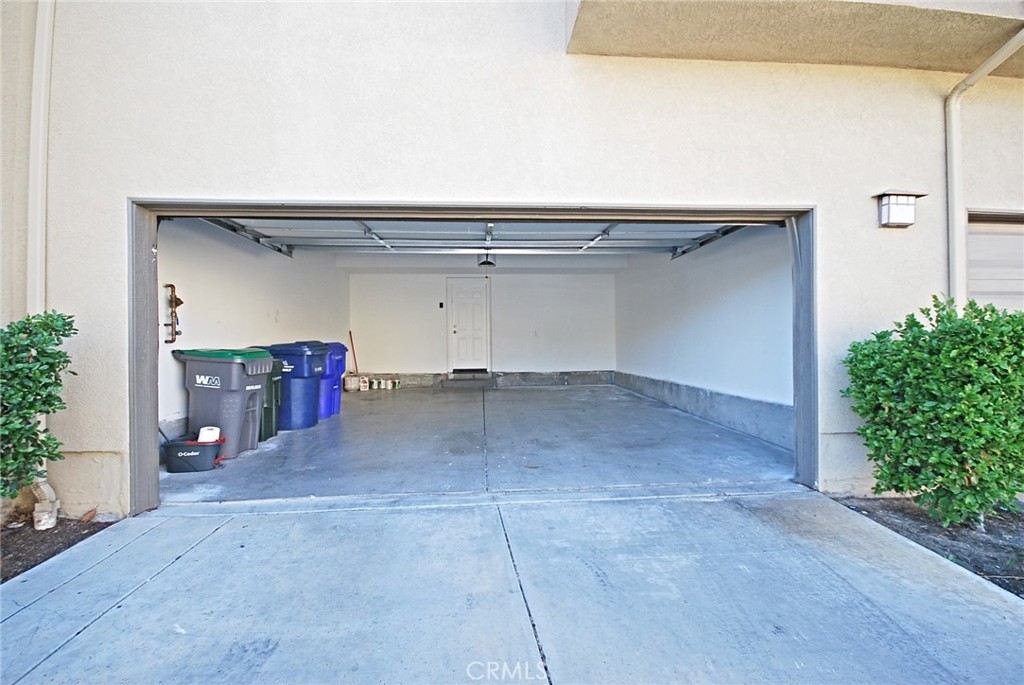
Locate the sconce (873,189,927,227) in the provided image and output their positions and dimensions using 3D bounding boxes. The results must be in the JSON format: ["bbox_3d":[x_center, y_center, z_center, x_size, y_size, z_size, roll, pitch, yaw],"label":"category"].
[{"bbox_3d":[2.943,-1.026,3.235,0.345,0.285,0.130,-1,0,-4],"label":"sconce"}]

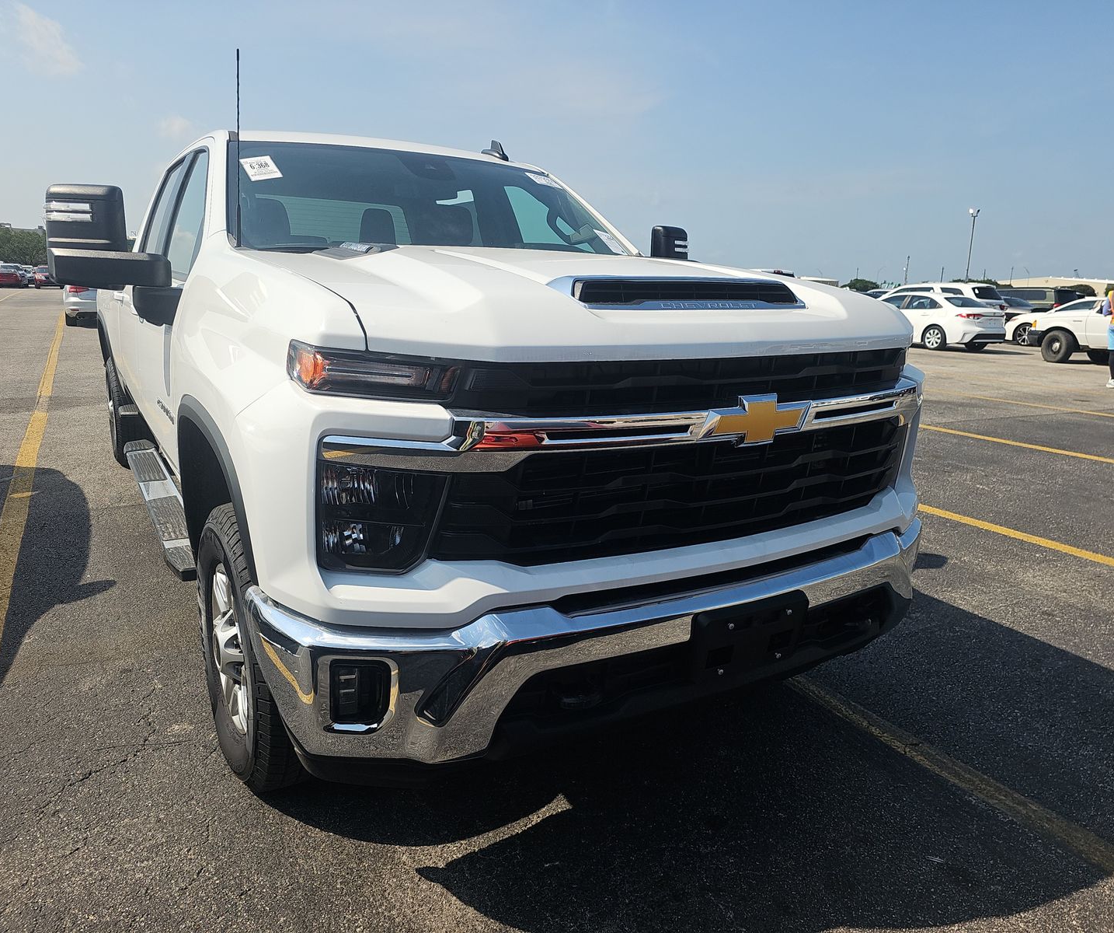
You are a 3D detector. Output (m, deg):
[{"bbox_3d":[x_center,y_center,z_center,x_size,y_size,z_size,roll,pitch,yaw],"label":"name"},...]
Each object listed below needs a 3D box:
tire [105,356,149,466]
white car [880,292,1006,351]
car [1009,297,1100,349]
[{"bbox_3d":[-3.036,-0.413,5.933,0.265,0.820,0.820,-6,15,-31],"label":"tire"},{"bbox_3d":[9.702,-3.998,22.491,1.780,1.435,4.630,-6,15,-30],"label":"white car"},{"bbox_3d":[14.016,-3.642,21.252,1.840,1.450,4.850,-6,15,-29],"label":"car"}]

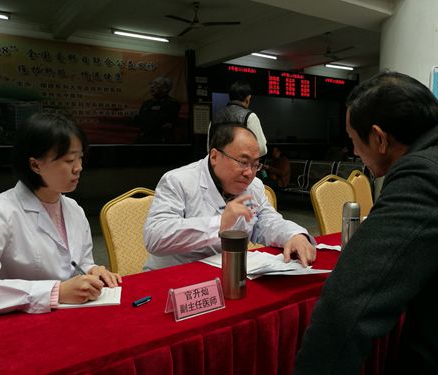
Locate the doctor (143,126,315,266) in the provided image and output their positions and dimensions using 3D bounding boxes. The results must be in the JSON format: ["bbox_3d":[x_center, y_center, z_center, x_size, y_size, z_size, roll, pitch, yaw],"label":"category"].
[{"bbox_3d":[-0.008,0.390,1.692,0.700,1.300,0.720,-5,8,-34],"label":"doctor"}]

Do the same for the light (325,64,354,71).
[{"bbox_3d":[3.476,-3.462,11.251,1.240,0.090,0.100,-5,8,-34],"label":"light"}]

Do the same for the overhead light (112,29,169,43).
[{"bbox_3d":[-1.577,-3.047,7.833,1.240,0.090,0.100,-5,8,-34],"label":"overhead light"}]

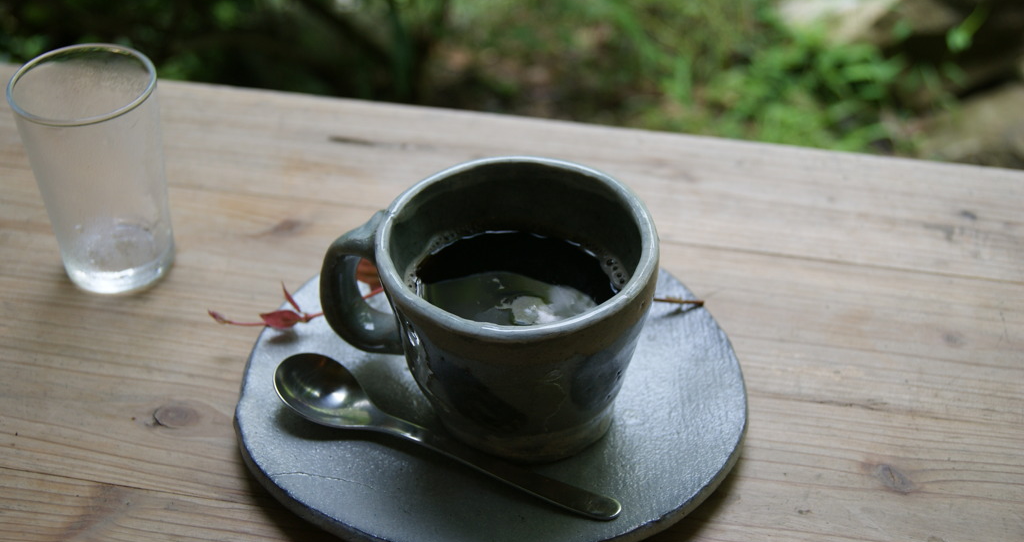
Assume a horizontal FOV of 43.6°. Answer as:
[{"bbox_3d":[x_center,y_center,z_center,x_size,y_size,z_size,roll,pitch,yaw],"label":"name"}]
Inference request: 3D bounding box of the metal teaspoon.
[{"bbox_3d":[-0.026,0.060,0.466,0.141,0.016,0.031,18,43,17],"label":"metal teaspoon"}]

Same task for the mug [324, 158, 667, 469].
[{"bbox_3d":[-0.011,0.016,0.472,0.122,0.077,0.097,8,41,6],"label":"mug"}]

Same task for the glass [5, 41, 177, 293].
[{"bbox_3d":[-0.170,-0.040,0.533,0.057,0.090,0.057,3,41,0],"label":"glass"}]

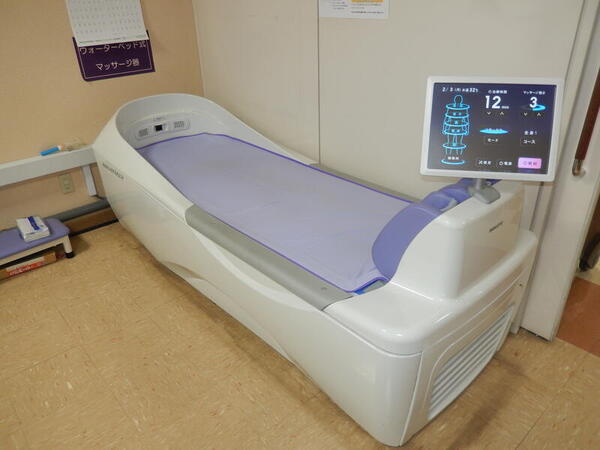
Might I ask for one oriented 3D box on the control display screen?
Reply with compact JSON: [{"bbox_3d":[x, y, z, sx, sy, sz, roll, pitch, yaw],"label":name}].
[{"bbox_3d":[0.509,-0.258,1.169,0.336,0.261,0.040,4,5,9],"label":"control display screen"}]

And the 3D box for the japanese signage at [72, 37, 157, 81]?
[{"bbox_3d":[-1.132,-1.050,2.685,0.458,0.256,0.010,-23,33,-36],"label":"japanese signage"}]

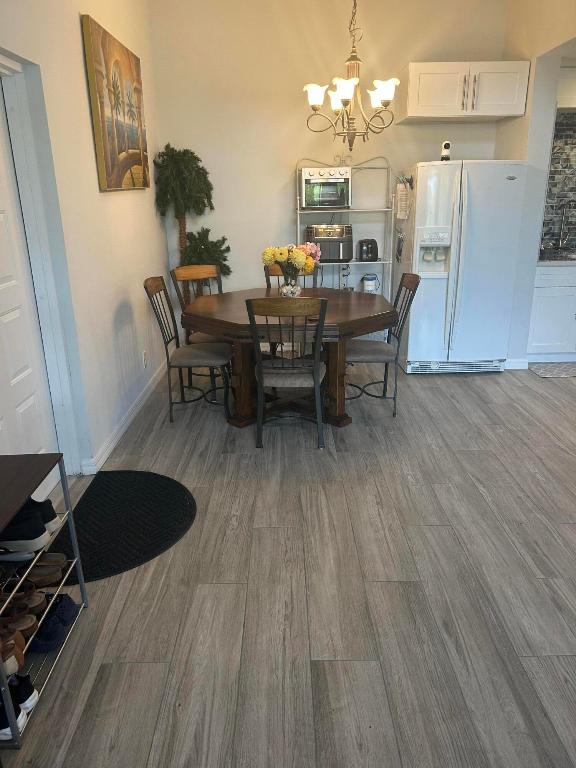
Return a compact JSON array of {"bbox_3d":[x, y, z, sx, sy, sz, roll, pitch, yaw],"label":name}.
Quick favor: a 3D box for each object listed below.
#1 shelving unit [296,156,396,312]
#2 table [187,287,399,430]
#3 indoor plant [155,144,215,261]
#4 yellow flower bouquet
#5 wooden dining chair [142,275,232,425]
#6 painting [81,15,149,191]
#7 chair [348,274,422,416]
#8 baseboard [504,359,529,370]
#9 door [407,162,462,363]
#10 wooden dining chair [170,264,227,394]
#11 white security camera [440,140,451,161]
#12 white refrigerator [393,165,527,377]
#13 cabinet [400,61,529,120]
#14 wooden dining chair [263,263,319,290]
[{"bbox_3d":[0.504,-1.091,5.189,0.824,1.811,0.331,-1,19,0],"label":"shelving unit"},{"bbox_3d":[0.020,-0.215,4.196,1.420,0.755,1.330,-1,19,0],"label":"table"},{"bbox_3d":[-0.854,-1.065,5.041,0.524,1.894,0.524,-1,19,0],"label":"indoor plant"},{"bbox_3d":[0.025,-0.797,4.113,0.410,0.410,0.360,-1,19,0],"label":"yellow flower bouquet"},{"bbox_3d":[-0.665,-0.254,4.100,0.527,0.955,0.465,-1,19,0],"label":"wooden dining chair"},{"bbox_3d":[-1.107,-1.778,3.846,0.046,0.916,1.132,-1,19,0],"label":"painting"},{"bbox_3d":[0.610,-0.282,4.128,0.527,0.955,0.465,-1,19,0],"label":"chair"},{"bbox_3d":[1.987,-0.173,5.006,0.205,0.090,0.018,-1,19,0],"label":"baseboard"},{"bbox_3d":[1.179,-0.949,4.664,0.335,1.570,0.100,-1,19,0],"label":"door"},{"bbox_3d":[-0.570,-0.416,4.576,0.465,0.955,0.527,-17,25,-40],"label":"wooden dining chair"},{"bbox_3d":[1.222,-1.810,4.476,0.075,0.145,0.075,3,19,11],"label":"white security camera"},{"bbox_3d":[1.425,-1.004,4.990,0.835,1.691,0.790,-1,19,0],"label":"white refrigerator"},{"bbox_3d":[1.398,-2.362,4.714,0.915,0.380,0.588,-1,19,0],"label":"cabinet"},{"bbox_3d":[0.041,-0.486,4.695,0.460,0.945,0.540,-1,19,0],"label":"wooden dining chair"}]

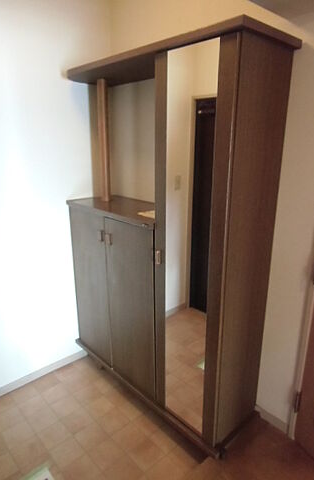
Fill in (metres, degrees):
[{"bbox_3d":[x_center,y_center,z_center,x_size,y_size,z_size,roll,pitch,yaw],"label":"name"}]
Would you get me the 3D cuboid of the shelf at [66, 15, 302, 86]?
[{"bbox_3d":[-0.017,-0.823,1.564,0.385,0.029,1.235,-14,21,-41],"label":"shelf"}]

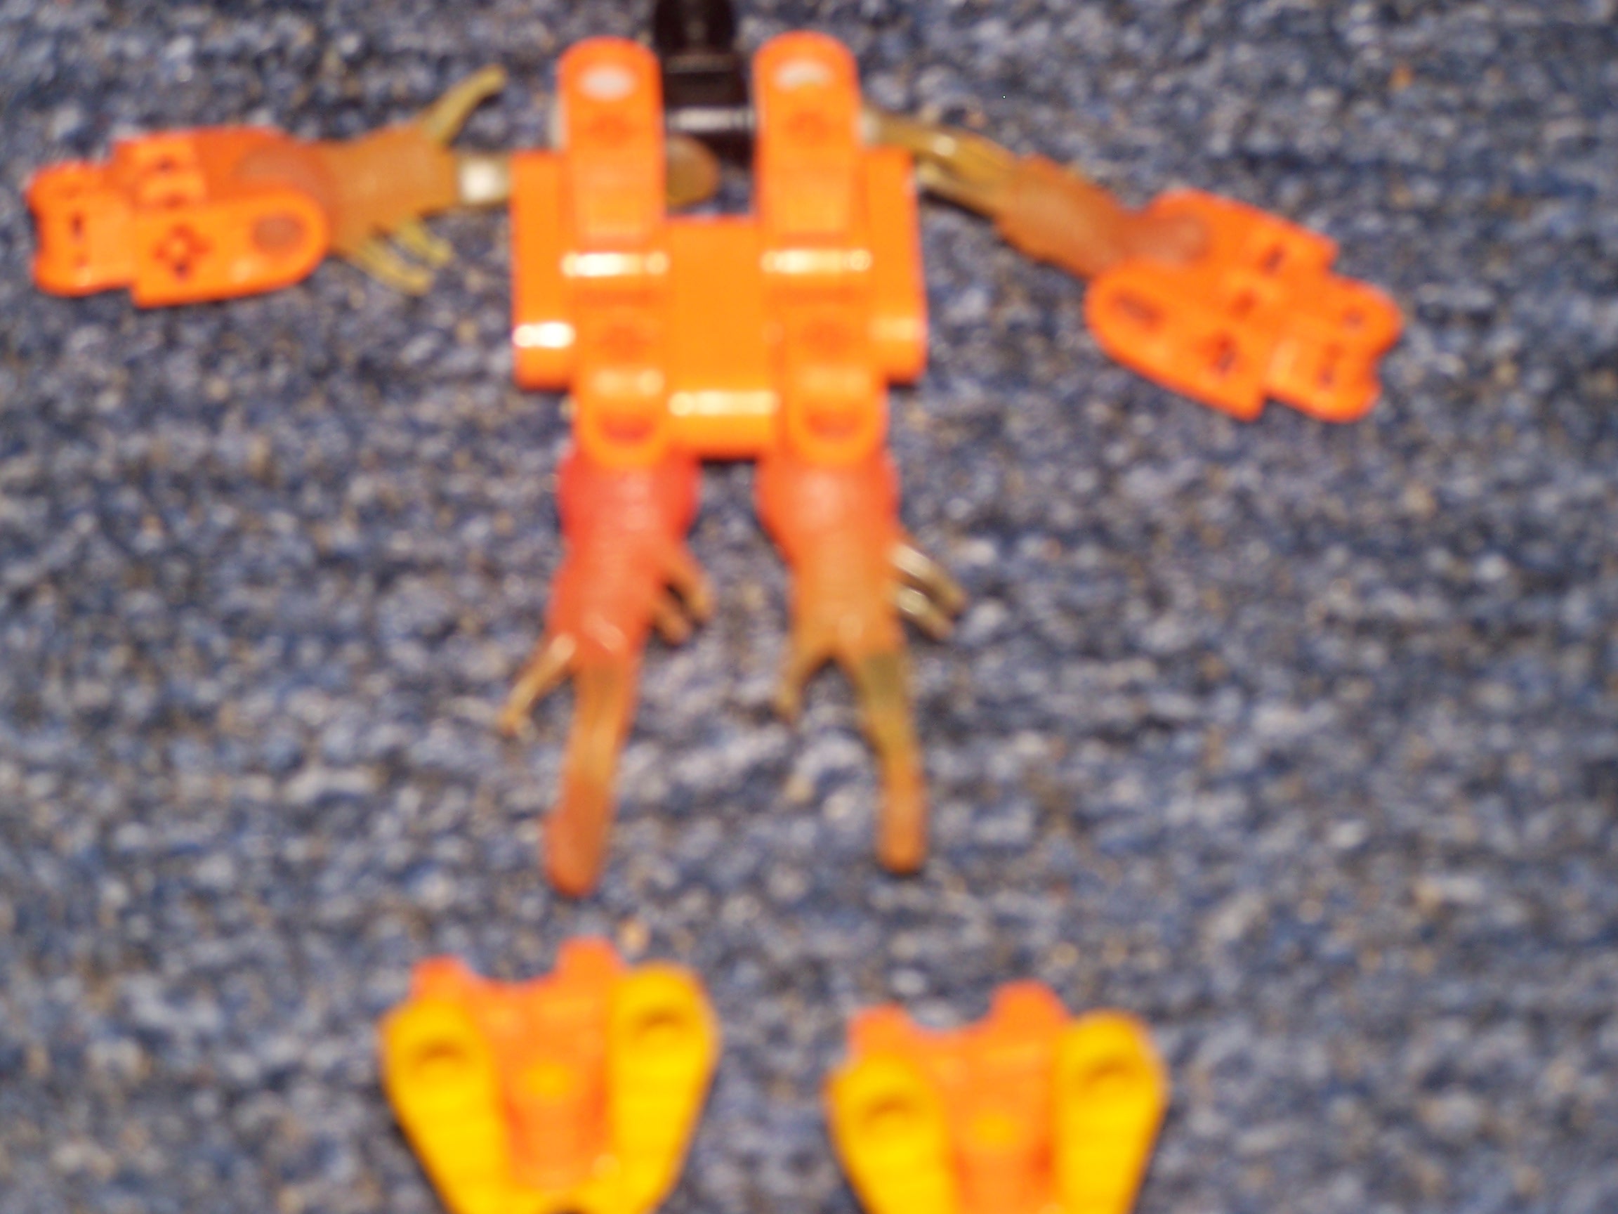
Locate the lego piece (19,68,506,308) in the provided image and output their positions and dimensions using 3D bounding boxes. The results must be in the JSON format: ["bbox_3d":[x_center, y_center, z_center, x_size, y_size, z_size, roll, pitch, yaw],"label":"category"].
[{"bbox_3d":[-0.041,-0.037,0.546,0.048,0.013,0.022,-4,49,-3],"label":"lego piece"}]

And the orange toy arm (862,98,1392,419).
[{"bbox_3d":[0.025,-0.031,0.540,0.052,0.013,0.017,24,53,20],"label":"orange toy arm"}]

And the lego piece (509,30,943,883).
[{"bbox_3d":[-0.006,-0.014,0.522,0.036,0.019,0.079,-1,49,-1],"label":"lego piece"}]

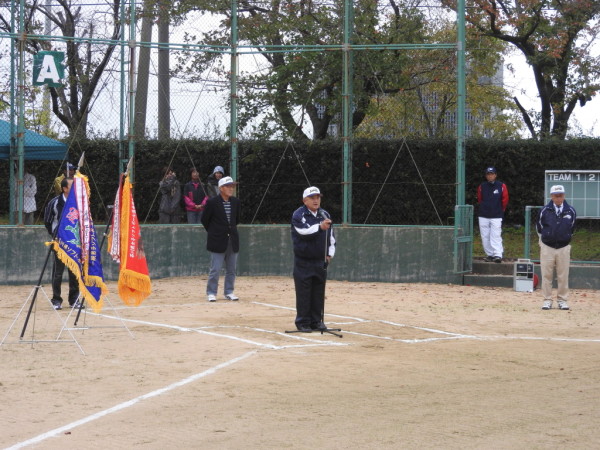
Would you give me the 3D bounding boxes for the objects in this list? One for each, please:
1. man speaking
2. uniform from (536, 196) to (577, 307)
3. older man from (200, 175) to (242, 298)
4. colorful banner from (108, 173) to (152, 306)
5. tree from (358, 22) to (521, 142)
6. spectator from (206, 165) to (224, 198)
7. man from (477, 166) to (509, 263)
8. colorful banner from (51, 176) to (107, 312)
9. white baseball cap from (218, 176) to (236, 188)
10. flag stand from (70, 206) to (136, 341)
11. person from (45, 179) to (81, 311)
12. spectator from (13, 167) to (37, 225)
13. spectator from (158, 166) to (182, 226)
[{"bbox_3d":[0.158,0.400,17.200,0.550,1.700,0.450,0,2,-25],"label":"man speaking"},{"bbox_3d":[3.541,0.307,20.300,0.540,1.690,0.360,1,2,4],"label":"uniform"},{"bbox_3d":[-1.116,0.196,20.950,0.530,1.730,0.360,-1,2,-28],"label":"older man"},{"bbox_3d":[-1.967,0.168,17.100,0.520,1.550,0.380,0,2,-3],"label":"colorful banner"},{"bbox_3d":[3.572,-2.437,38.000,4.400,5.600,4.300,0,2,0],"label":"tree"},{"bbox_3d":[-1.525,-0.274,26.900,0.460,1.580,0.320,0,2,-5],"label":"spectator"},{"bbox_3d":[3.332,-0.173,25.500,0.540,1.670,0.340,1,2,6],"label":"man"},{"bbox_3d":[-2.303,0.171,15.250,0.650,1.480,0.350,0,2,-15],"label":"colorful banner"},{"bbox_3d":[-1.026,-0.606,21.000,0.270,0.150,0.190,2,2,38],"label":"white baseball cap"},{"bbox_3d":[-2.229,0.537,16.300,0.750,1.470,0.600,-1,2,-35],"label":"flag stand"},{"bbox_3d":[-3.136,0.247,19.700,0.520,1.730,0.360,-1,2,-30],"label":"person"},{"bbox_3d":[-4.928,-0.324,26.500,0.470,1.580,0.340,0,2,-13],"label":"spectator"},{"bbox_3d":[-2.364,-0.265,26.900,0.460,1.600,0.340,0,2,-12],"label":"spectator"}]

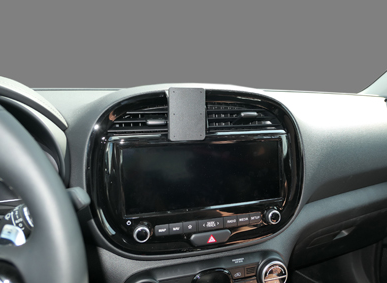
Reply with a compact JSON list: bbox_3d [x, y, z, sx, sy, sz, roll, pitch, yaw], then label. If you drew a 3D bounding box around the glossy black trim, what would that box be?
[{"bbox_3d":[0.020,0.044,0.432,0.345,0.248,0.060,-2,0,-17],"label":"glossy black trim"}]

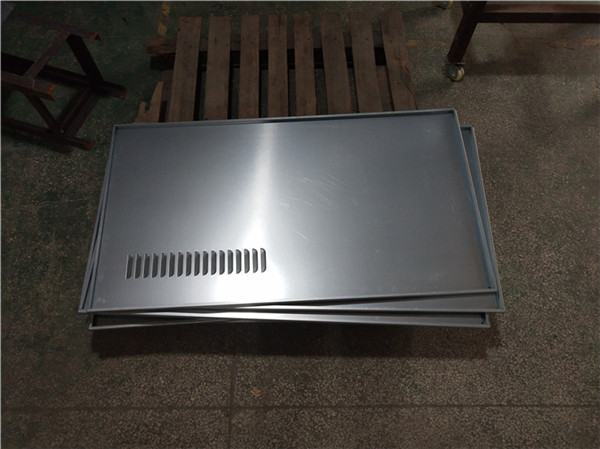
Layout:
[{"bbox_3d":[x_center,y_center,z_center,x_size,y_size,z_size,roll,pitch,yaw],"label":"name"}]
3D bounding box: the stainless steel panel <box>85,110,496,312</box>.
[{"bbox_3d":[-0.042,-0.079,1.894,1.351,0.032,0.763,-3,63,0],"label":"stainless steel panel"}]

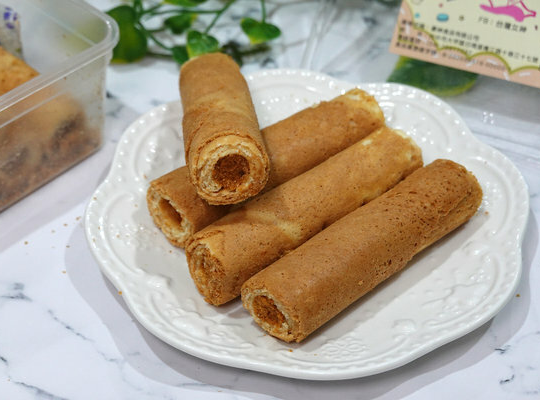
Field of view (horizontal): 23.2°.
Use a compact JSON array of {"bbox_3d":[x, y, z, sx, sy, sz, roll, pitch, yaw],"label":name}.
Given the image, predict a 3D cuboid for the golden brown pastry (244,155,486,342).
[{"bbox_3d":[0.041,0.020,0.555,0.111,0.032,0.032,-32,53,-30],"label":"golden brown pastry"}]

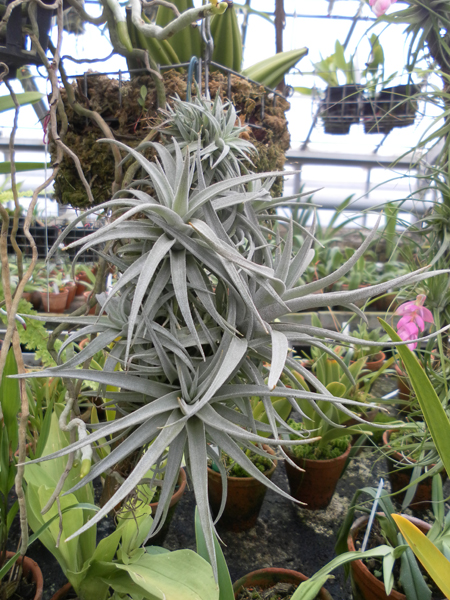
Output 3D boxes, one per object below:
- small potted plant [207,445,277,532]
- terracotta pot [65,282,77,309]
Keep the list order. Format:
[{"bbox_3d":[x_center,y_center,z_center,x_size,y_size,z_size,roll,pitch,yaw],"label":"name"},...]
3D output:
[{"bbox_3d":[0.027,0.369,0.948,0.145,0.127,0.145,1,10,0],"label":"small potted plant"},{"bbox_3d":[-0.919,-0.020,2.750,0.157,0.128,0.157,1,10,0],"label":"terracotta pot"}]

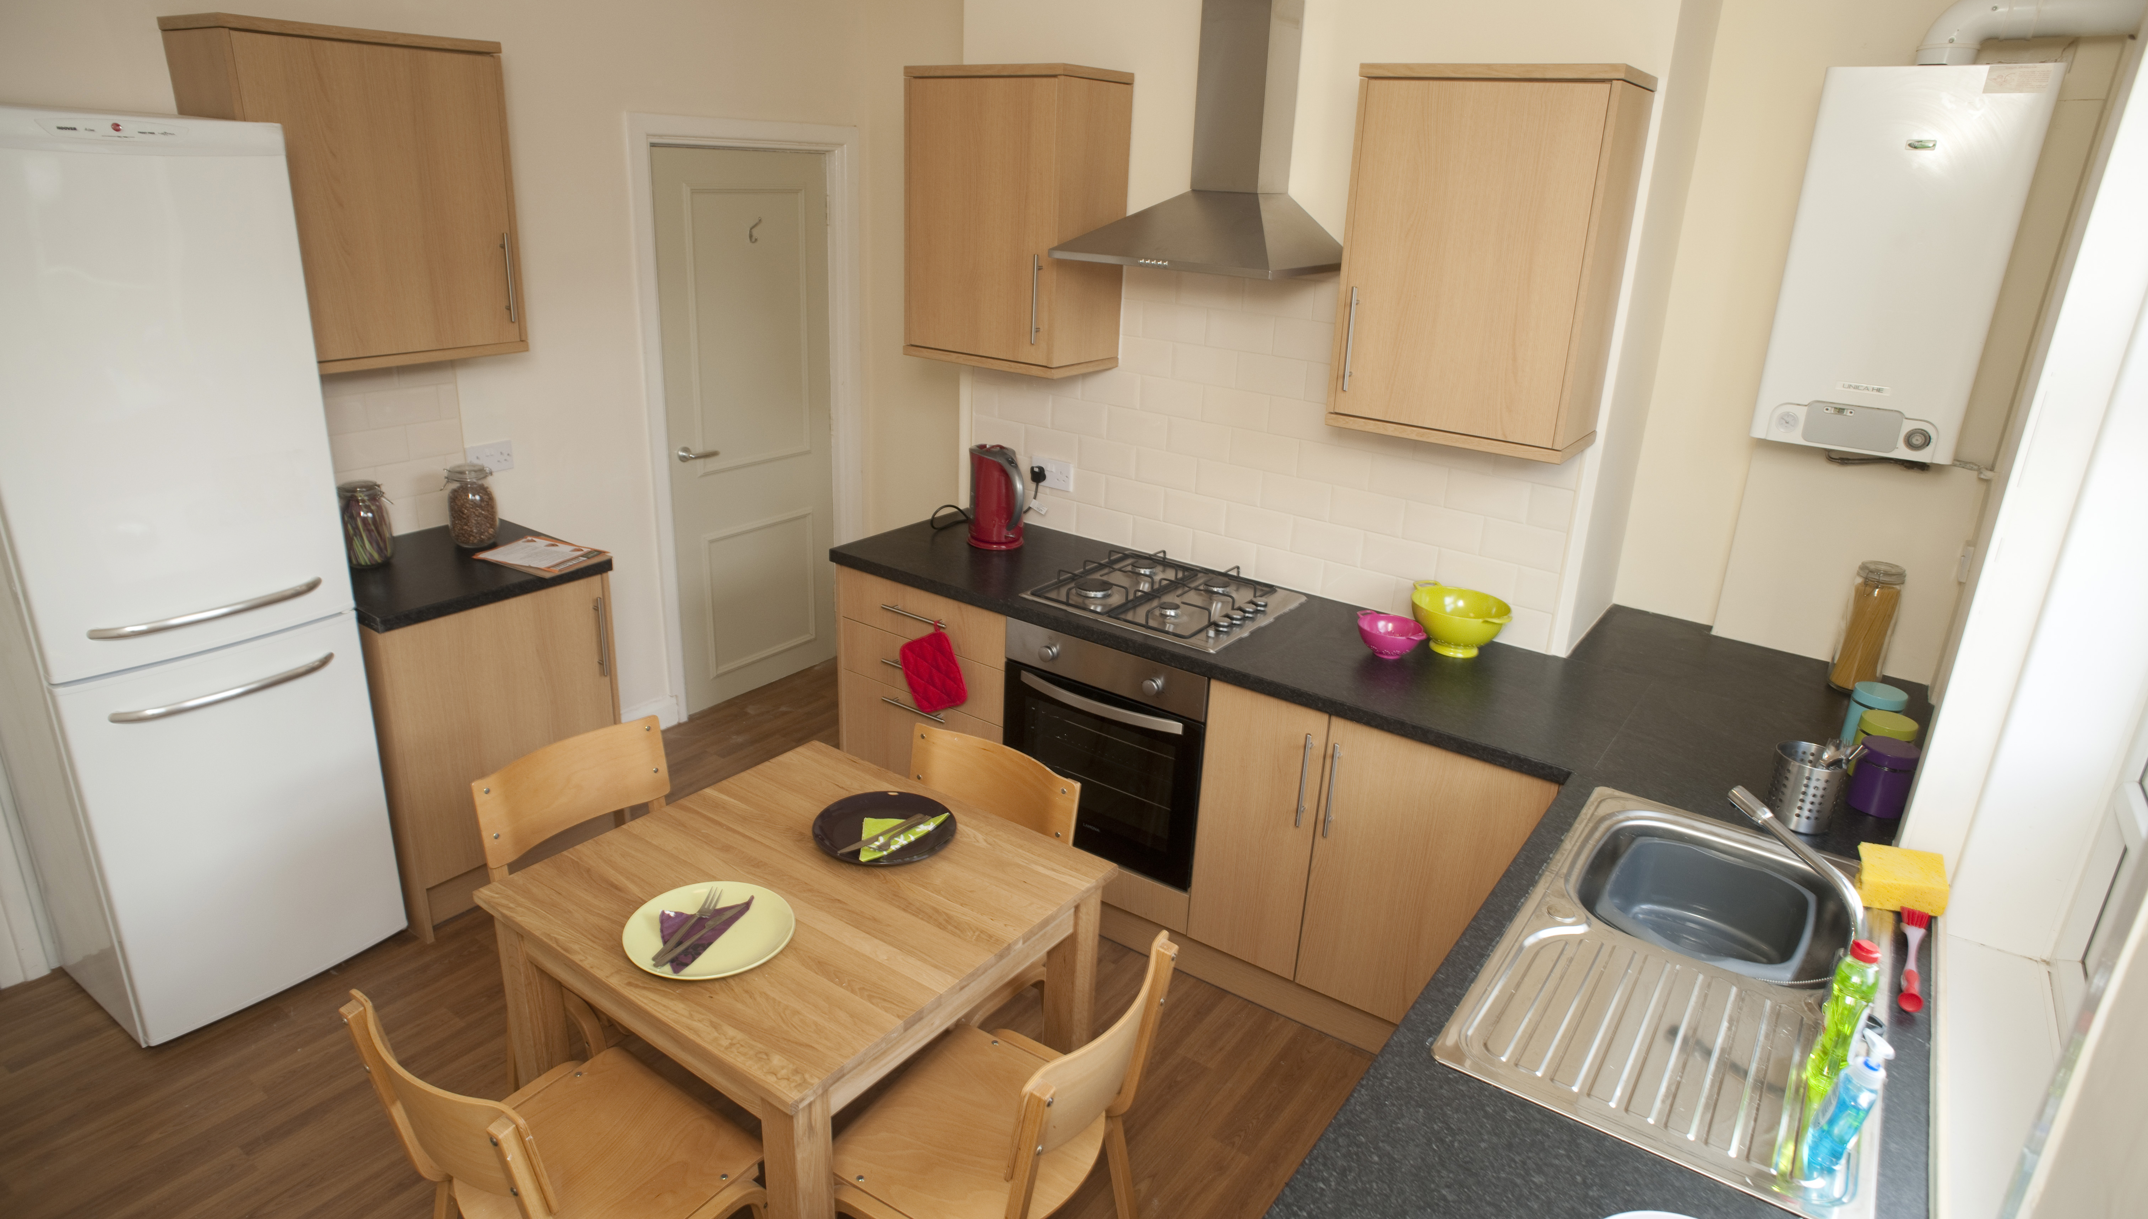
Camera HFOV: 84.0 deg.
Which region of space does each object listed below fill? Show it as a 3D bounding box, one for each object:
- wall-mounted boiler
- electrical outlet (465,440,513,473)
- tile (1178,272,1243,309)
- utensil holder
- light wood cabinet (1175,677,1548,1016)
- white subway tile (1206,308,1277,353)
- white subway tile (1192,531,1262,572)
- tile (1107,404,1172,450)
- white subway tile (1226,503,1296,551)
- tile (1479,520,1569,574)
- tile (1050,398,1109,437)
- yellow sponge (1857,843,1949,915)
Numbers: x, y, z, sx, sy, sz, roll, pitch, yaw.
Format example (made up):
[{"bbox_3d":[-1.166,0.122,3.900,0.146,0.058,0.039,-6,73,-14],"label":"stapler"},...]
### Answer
[{"bbox_3d":[1.735,-0.731,2.517,0.392,0.765,0.310,16,25,32],"label":"wall-mounted boiler"},{"bbox_3d":[-1.791,-0.462,3.669,0.012,0.086,0.146,16,24,32],"label":"electrical outlet"},{"bbox_3d":[0.358,-0.846,3.134,0.198,0.099,0.009,16,25,32],"label":"tile"},{"bbox_3d":[1.323,0.322,2.156,0.108,0.125,0.108,16,24,32],"label":"utensil holder"},{"bbox_3d":[0.796,0.504,2.892,0.805,0.710,0.580,16,25,32],"label":"light wood cabinet"},{"bbox_3d":[0.437,-0.727,3.116,0.198,0.099,0.009,16,25,32],"label":"white subway tile"},{"bbox_3d":[0.420,-0.160,3.358,0.200,0.100,0.010,16,25,32],"label":"white subway tile"},{"bbox_3d":[0.184,-0.514,3.408,0.200,0.100,0.010,16,25,32],"label":"tile"},{"bbox_3d":[0.506,-0.229,3.282,0.200,0.100,0.010,16,24,32],"label":"white subway tile"},{"bbox_3d":[1.080,-0.156,2.864,0.200,0.100,0.010,16,25,32],"label":"tile"},{"bbox_3d":[0.019,-0.560,3.498,0.198,0.100,0.010,16,25,32],"label":"tile"},{"bbox_3d":[1.348,0.439,1.941,0.109,0.050,0.110,2,21,31],"label":"yellow sponge"}]

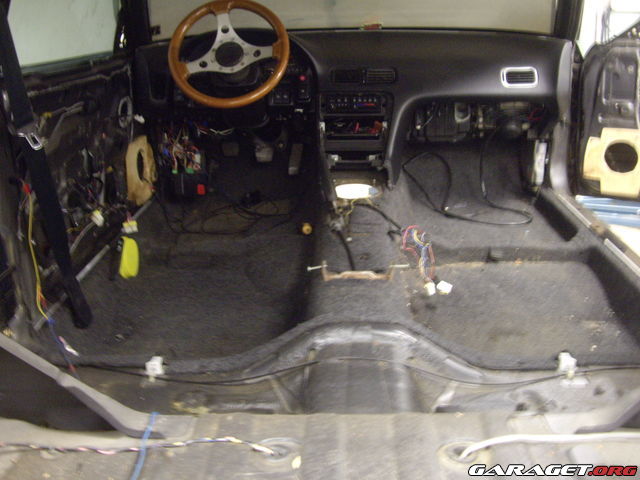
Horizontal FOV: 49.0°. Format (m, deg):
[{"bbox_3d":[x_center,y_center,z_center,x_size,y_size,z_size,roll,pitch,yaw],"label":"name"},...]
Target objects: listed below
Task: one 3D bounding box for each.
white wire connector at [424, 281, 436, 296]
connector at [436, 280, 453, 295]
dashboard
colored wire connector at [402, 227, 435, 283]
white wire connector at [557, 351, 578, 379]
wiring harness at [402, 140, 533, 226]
[{"bbox_3d":[0.294,0.129,1.870,0.030,0.027,0.040,0,18,1],"label":"white wire connector"},{"bbox_3d":[0.331,0.126,1.870,0.038,0.026,0.034,0,18,1],"label":"connector"},{"bbox_3d":[0.104,-0.472,2.400,1.380,0.460,0.500,0,18,1],"label":"dashboard"},{"bbox_3d":[0.269,0.037,1.920,0.085,0.140,0.100,0,18,1],"label":"colored wire connector"},{"bbox_3d":[0.465,0.234,1.320,0.036,0.046,0.028,0,18,1],"label":"white wire connector"},{"bbox_3d":[0.499,-0.206,2.520,0.430,0.250,0.300,0,18,1],"label":"wiring harness"}]

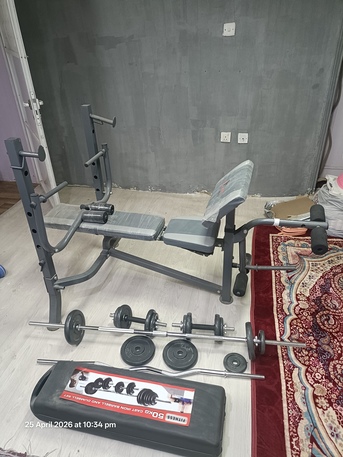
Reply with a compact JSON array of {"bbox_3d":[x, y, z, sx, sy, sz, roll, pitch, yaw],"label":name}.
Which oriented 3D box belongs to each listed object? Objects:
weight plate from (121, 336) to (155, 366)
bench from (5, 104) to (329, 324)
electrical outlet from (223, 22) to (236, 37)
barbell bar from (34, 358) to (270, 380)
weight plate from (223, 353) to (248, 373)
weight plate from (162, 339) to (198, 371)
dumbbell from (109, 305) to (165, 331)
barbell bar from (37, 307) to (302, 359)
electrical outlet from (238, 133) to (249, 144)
[{"bbox_3d":[-0.177,0.656,1.773,0.180,0.022,0.180,-2,31,1],"label":"weight plate"},{"bbox_3d":[0.007,-0.060,1.914,1.660,1.090,1.080,8,33,17],"label":"bench"},{"bbox_3d":[0.463,-1.575,2.616,0.088,0.088,0.012,4,32,10],"label":"electrical outlet"},{"bbox_3d":[-0.124,0.711,1.655,1.167,0.042,0.085,1,31,6],"label":"barbell bar"},{"bbox_3d":[0.329,0.687,1.691,0.117,0.020,0.117,-2,31,1],"label":"weight plate"},{"bbox_3d":[0.050,0.666,1.742,0.183,0.022,0.183,-2,31,1],"label":"weight plate"},{"bbox_3d":[-0.190,0.523,1.887,0.346,0.135,0.135,6,32,14],"label":"dumbbell"},{"bbox_3d":[-0.059,0.561,1.763,1.501,0.186,0.186,2,31,7],"label":"barbell bar"},{"bbox_3d":[0.662,-0.823,3.032,0.088,0.088,0.012,4,32,10],"label":"electrical outlet"}]

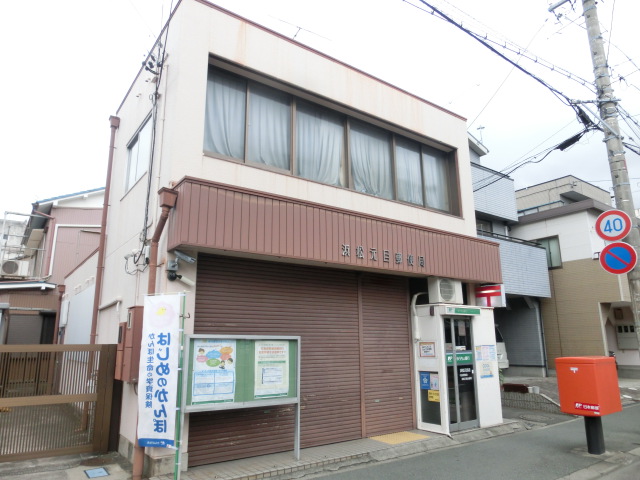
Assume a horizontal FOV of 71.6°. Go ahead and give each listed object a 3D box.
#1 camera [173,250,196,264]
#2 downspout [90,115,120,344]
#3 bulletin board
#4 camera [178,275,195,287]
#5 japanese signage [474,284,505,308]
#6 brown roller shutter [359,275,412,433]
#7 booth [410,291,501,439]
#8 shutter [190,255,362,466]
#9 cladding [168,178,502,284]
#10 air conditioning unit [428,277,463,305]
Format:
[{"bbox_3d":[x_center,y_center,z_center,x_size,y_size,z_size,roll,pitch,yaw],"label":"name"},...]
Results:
[{"bbox_3d":[-1.781,0.218,5.854,0.301,0.090,0.090,32,-19,-7],"label":"camera"},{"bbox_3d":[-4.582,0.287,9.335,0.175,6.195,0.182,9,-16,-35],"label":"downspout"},{"bbox_3d":[-0.983,1.733,5.858,1.649,0.911,0.091,9,-16,-35],"label":"bulletin board"},{"bbox_3d":[-1.732,0.546,5.814,0.220,0.075,0.075,31,-15,0],"label":"camera"},{"bbox_3d":[3.651,1.223,9.502,0.133,0.457,0.611,9,-16,-35],"label":"japanese signage"},{"bbox_3d":[1.246,2.041,8.124,1.174,2.795,0.097,9,-16,-35],"label":"brown roller shutter"},{"bbox_3d":[2.715,2.444,8.671,1.718,2.245,0.665,9,-16,-35],"label":"booth"},{"bbox_3d":[-0.523,1.767,6.872,3.013,2.783,0.097,9,-16,-35],"label":"shutter"},{"bbox_3d":[0.943,0.113,7.806,6.965,0.883,0.514,9,-16,-35],"label":"cladding"},{"bbox_3d":[2.540,1.054,8.956,0.705,0.520,0.278,9,-16,-35],"label":"air conditioning unit"}]

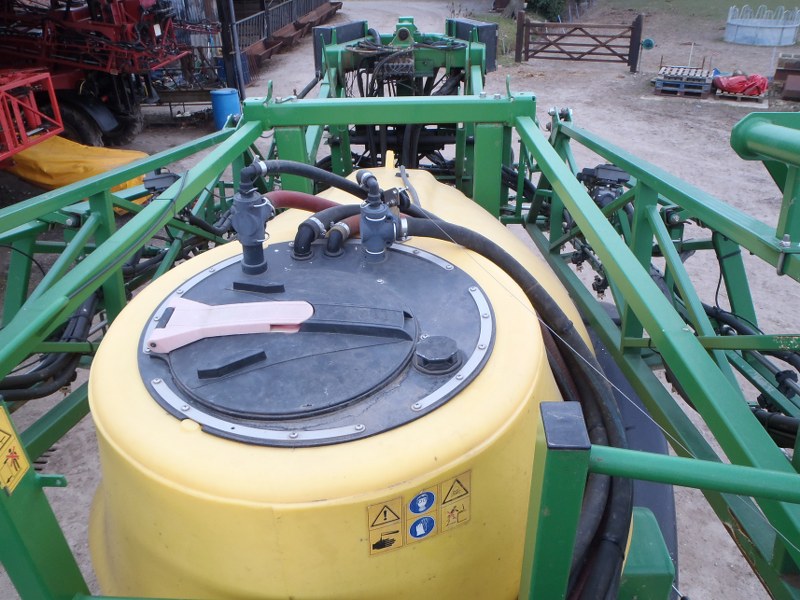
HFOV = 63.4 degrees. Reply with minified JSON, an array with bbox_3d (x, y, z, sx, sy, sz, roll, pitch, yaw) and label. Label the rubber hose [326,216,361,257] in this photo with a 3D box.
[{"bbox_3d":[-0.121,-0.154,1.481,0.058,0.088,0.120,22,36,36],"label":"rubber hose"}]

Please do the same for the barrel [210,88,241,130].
[{"bbox_3d":[-3.525,-3.830,13.261,0.575,0.920,0.575,-2,29,0],"label":"barrel"}]

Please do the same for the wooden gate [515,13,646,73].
[{"bbox_3d":[5.235,-7.697,19.205,3.711,1.500,0.200,15,33,28],"label":"wooden gate"}]

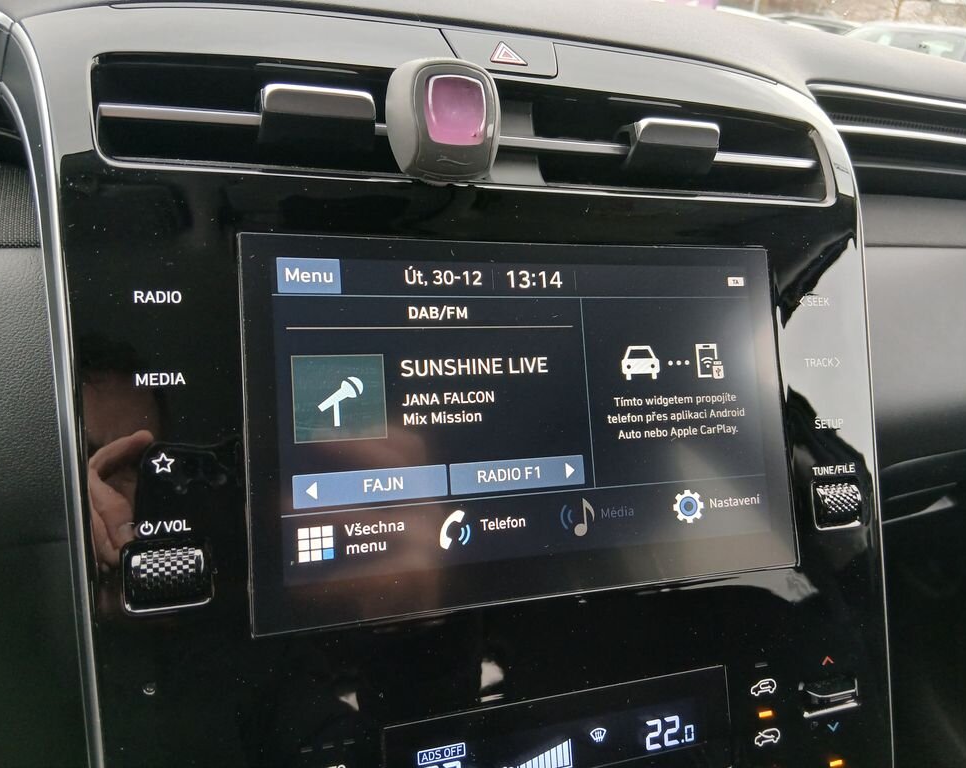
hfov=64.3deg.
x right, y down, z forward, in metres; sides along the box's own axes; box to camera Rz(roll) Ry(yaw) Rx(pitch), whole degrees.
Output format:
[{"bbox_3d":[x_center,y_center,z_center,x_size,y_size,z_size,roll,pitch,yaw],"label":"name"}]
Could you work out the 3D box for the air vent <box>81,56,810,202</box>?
[{"bbox_3d":[0.009,-0.085,0.280,0.268,0.038,0.030,-2,-5,-19],"label":"air vent"}]

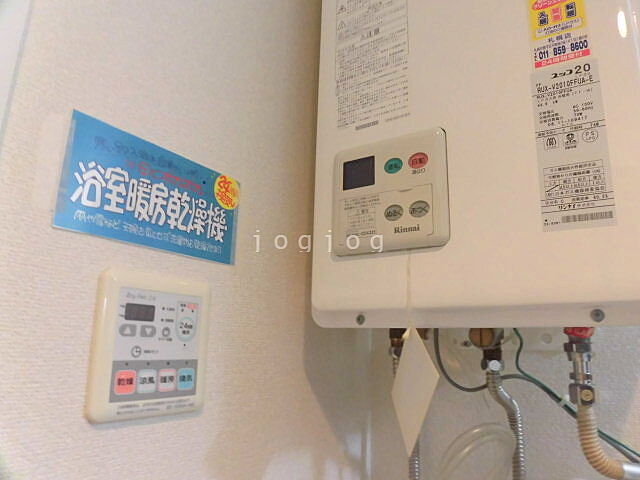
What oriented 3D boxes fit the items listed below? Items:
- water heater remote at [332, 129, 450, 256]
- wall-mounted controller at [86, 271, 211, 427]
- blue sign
[{"bbox_3d":[0.068,-0.049,0.469,0.133,0.123,0.015,-7,-16,33],"label":"water heater remote"},{"bbox_3d":[-0.143,0.092,0.390,0.013,0.121,0.111,-6,-15,33],"label":"wall-mounted controller"},{"bbox_3d":[-0.144,-0.038,0.419,0.003,0.097,0.191,-6,-15,33],"label":"blue sign"}]

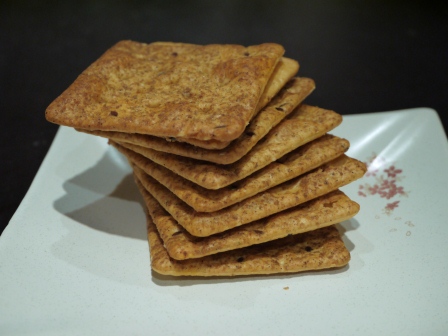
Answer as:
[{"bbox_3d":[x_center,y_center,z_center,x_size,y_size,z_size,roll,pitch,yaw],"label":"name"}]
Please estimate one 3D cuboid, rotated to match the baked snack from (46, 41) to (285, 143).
[{"bbox_3d":[-0.017,-0.027,0.213,0.059,0.005,0.059,6,35,16],"label":"baked snack"}]

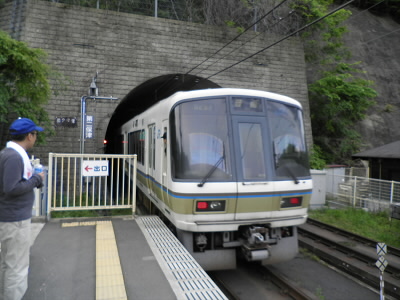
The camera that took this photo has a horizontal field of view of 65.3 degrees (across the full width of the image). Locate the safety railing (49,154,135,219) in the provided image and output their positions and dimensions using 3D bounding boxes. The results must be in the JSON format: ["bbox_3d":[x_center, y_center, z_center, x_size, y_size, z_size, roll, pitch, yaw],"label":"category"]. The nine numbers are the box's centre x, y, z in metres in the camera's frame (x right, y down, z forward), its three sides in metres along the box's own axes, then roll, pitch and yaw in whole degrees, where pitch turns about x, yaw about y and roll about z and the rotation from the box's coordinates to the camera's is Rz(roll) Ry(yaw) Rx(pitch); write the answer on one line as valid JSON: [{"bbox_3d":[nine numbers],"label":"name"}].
[{"bbox_3d":[-2.175,0.737,6.389,1.720,1.320,0.075,2,0,-18],"label":"safety railing"}]

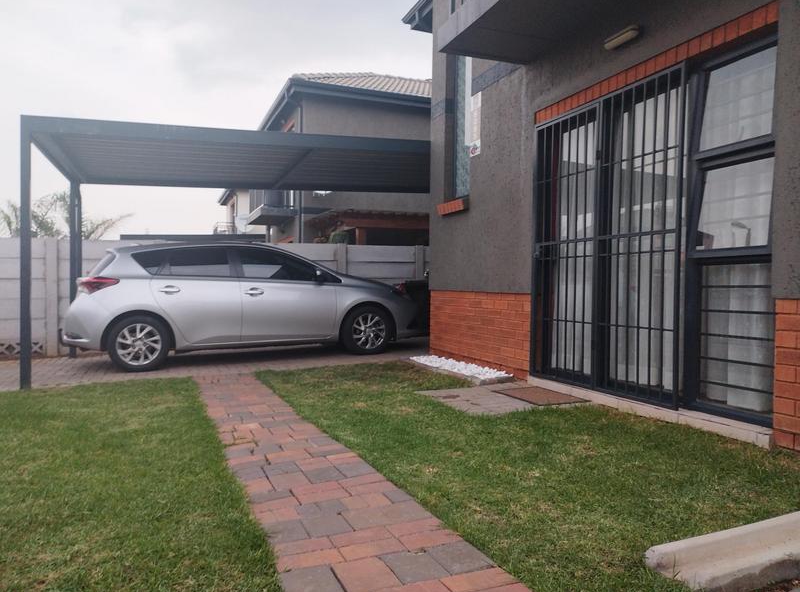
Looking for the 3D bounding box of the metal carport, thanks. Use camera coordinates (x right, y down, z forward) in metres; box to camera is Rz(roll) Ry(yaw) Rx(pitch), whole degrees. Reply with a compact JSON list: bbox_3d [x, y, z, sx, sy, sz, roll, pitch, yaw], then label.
[{"bbox_3d":[-1.400,-0.480,7.890,5.600,2.600,2.900,0,1,-22],"label":"metal carport"}]

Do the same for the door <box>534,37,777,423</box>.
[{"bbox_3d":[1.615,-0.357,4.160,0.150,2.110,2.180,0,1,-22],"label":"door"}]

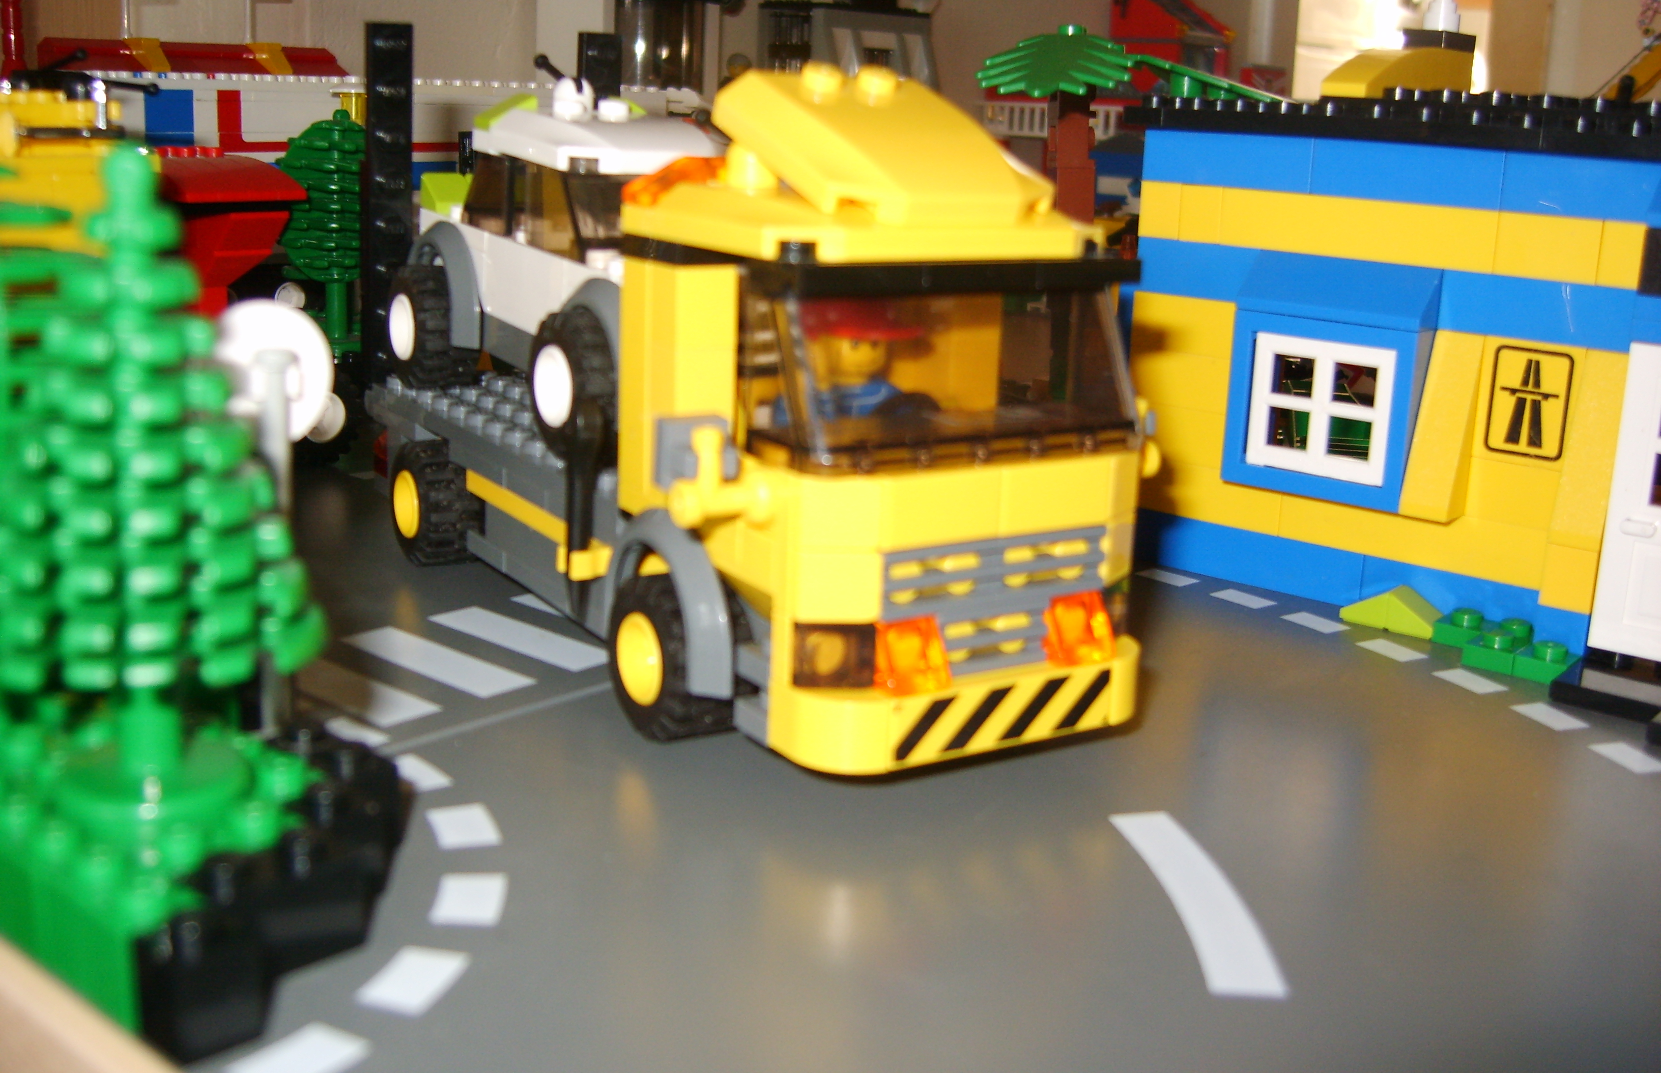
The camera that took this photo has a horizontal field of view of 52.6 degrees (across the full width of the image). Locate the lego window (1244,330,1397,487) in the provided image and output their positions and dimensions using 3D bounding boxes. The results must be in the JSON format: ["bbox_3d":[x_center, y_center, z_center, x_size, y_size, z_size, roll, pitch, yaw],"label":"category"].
[{"bbox_3d":[0.080,-0.021,0.272,0.024,0.022,0.004,15,19,41],"label":"lego window"}]

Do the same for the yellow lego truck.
[{"bbox_3d":[-0.022,-0.027,0.253,0.062,0.083,0.163,-7,17,-32],"label":"yellow lego truck"}]

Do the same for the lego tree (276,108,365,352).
[{"bbox_3d":[-0.118,-0.073,0.403,0.031,0.058,0.031,15,19,41],"label":"lego tree"}]

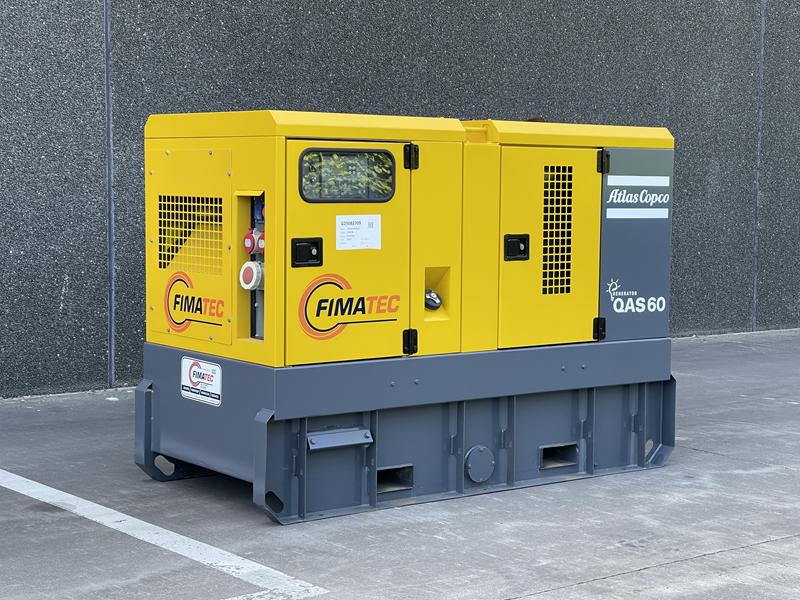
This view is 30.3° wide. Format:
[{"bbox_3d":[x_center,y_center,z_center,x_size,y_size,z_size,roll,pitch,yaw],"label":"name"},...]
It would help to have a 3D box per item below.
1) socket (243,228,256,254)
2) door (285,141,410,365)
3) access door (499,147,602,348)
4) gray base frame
[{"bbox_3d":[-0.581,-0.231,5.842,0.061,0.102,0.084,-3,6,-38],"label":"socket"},{"bbox_3d":[-0.207,-0.196,5.889,0.610,0.881,0.049,-3,6,-38],"label":"door"},{"bbox_3d":[0.666,-0.238,6.561,0.618,0.883,0.049,-3,6,-38],"label":"access door"},{"bbox_3d":[0.080,0.493,6.826,2.328,0.615,1.069,-3,6,-38],"label":"gray base frame"}]

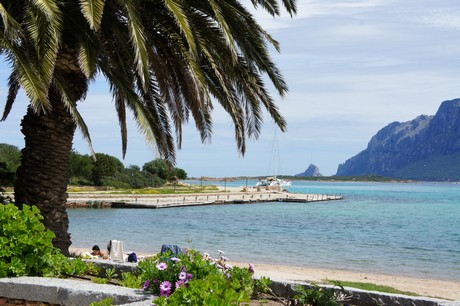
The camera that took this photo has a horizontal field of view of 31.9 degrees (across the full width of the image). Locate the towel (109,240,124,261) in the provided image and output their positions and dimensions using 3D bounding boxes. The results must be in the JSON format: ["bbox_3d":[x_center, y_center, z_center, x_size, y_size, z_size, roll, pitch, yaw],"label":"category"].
[{"bbox_3d":[-2.254,1.945,16.000,0.300,0.410,0.170,0,-2,-8],"label":"towel"}]

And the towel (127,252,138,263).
[{"bbox_3d":[-1.933,2.085,16.000,0.230,0.200,0.190,0,-2,-7],"label":"towel"}]

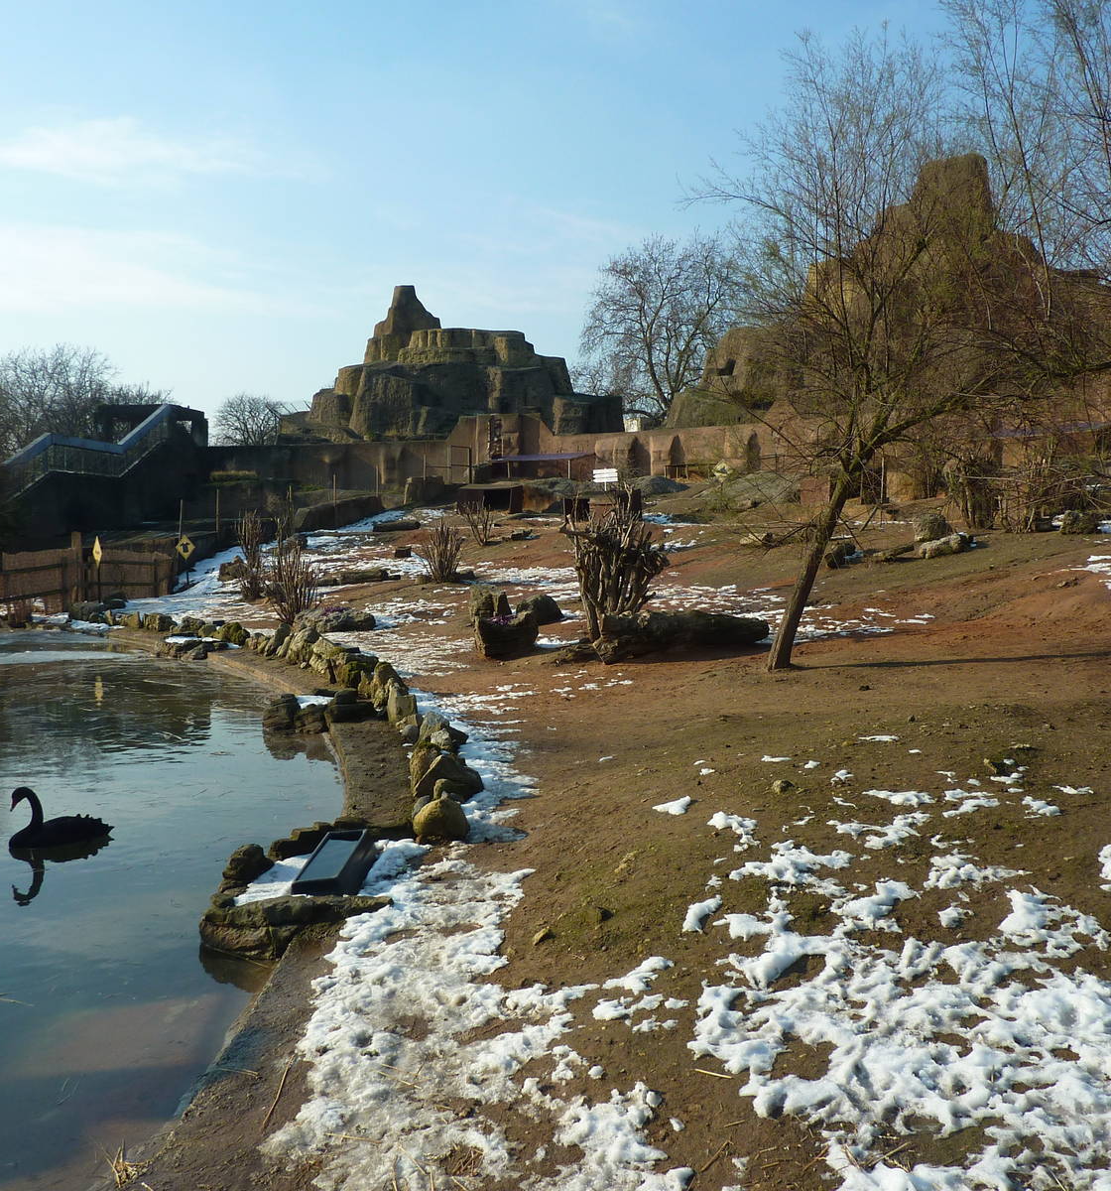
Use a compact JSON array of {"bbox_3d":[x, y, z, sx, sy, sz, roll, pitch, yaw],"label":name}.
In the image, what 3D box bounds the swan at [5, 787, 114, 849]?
[{"bbox_3d":[-3.738,1.680,8.650,0.780,0.450,0.350,-2,3,-30],"label":"swan"}]

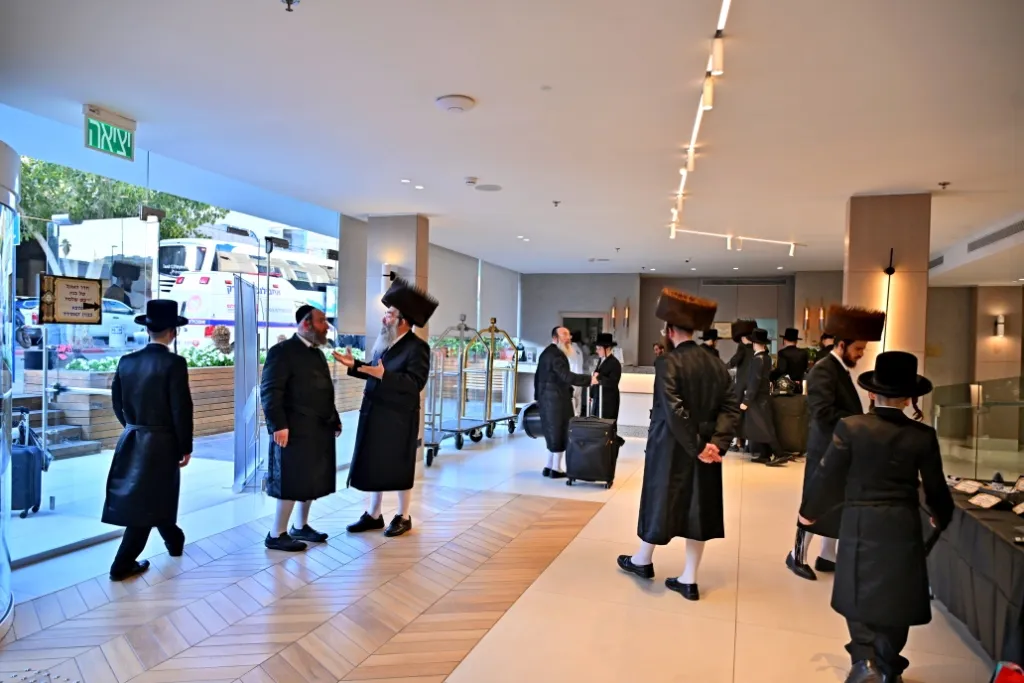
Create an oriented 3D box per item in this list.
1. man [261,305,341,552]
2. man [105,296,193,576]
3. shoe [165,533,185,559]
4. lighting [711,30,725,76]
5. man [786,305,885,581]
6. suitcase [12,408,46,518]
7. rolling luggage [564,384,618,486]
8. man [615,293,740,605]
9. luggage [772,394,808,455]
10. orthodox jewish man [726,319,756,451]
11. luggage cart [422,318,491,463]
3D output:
[{"bbox_3d":[-1.539,0.601,4.967,0.440,1.740,0.560,1,0,21],"label":"man"},{"bbox_3d":[-2.420,0.615,4.550,0.540,1.770,0.480,2,0,2],"label":"man"},{"bbox_3d":[-2.360,1.435,4.770,0.105,0.120,0.280,2,0,-6],"label":"shoe"},{"bbox_3d":[1.023,-1.423,3.385,0.057,0.195,0.057,2,0,19],"label":"lighting"},{"bbox_3d":[2.270,0.690,4.820,0.600,1.860,0.520,2,0,31],"label":"man"},{"bbox_3d":[-3.919,0.929,5.308,0.380,0.860,0.230,1,0,-9],"label":"suitcase"},{"bbox_3d":[0.867,0.975,7.276,0.490,1.090,0.310,1,0,19],"label":"rolling luggage"},{"bbox_3d":[1.042,0.600,4.337,0.580,1.870,0.540,1,0,-30],"label":"man"},{"bbox_3d":[3.926,1.174,9.659,0.520,0.820,0.320,1,0,22],"label":"luggage"},{"bbox_3d":[3.392,0.625,9.917,0.580,1.890,0.500,1,0,-15],"label":"orthodox jewish man"},{"bbox_3d":[-0.760,0.570,10.000,0.600,1.930,1.120,2,0,23],"label":"luggage cart"}]

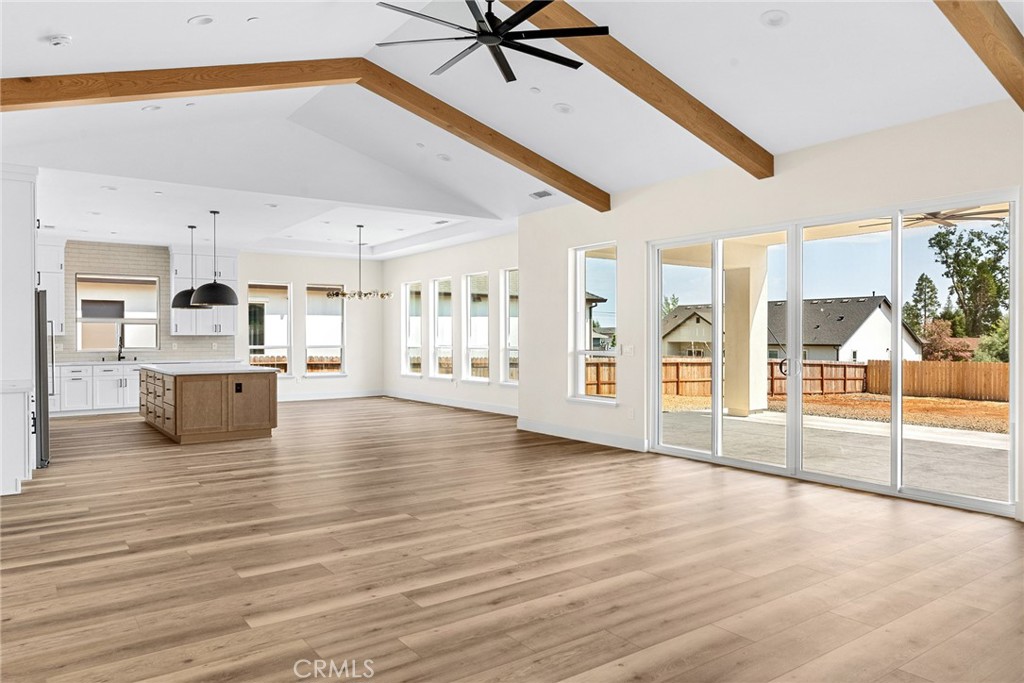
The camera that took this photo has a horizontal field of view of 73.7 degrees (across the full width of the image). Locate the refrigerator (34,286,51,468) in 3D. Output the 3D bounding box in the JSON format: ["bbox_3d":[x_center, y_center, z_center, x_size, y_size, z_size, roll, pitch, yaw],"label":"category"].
[{"bbox_3d":[-5.400,0.398,7.281,0.800,1.830,0.910,-1,1,-36],"label":"refrigerator"}]

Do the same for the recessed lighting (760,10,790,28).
[{"bbox_3d":[1.821,-2.228,4.715,0.195,0.030,0.195,18,-10,-35],"label":"recessed lighting"}]

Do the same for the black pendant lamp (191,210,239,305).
[{"bbox_3d":[-4.005,-1.133,9.195,0.580,1.221,0.580,-1,1,-36],"label":"black pendant lamp"}]

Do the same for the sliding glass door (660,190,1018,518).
[{"bbox_3d":[2.705,0.094,6.473,0.140,2.413,3.541,-1,1,-36],"label":"sliding glass door"}]

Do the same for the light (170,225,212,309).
[{"bbox_3d":[-4.898,-1.142,10.464,0.575,1.225,0.575,-1,1,-36],"label":"light"}]

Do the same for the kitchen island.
[{"bbox_3d":[-4.523,0.826,10.023,1.313,0.913,2.901,-1,1,-36],"label":"kitchen island"}]

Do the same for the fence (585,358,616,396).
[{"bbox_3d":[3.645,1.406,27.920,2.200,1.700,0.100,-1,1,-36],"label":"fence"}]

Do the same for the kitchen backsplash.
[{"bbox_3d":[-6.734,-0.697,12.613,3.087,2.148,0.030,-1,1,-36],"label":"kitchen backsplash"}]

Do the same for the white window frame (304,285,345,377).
[{"bbox_3d":[-4.025,-0.239,14.688,0.913,1.978,0.120,-1,1,-36],"label":"white window frame"}]

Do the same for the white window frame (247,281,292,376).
[{"bbox_3d":[-4.965,-0.236,13.995,0.913,1.964,0.120,-1,1,-36],"label":"white window frame"}]

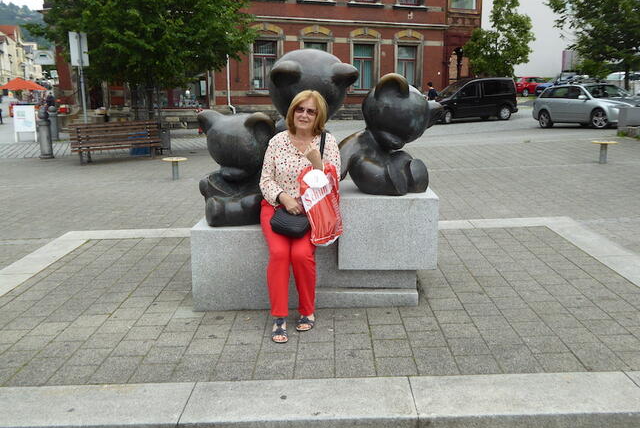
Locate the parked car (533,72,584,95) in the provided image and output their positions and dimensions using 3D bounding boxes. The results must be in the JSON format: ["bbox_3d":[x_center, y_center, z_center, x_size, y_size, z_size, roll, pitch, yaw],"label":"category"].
[{"bbox_3d":[16.600,-8.419,38.695,4.400,1.650,1.830,-5,13,-22],"label":"parked car"}]

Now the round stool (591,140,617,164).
[{"bbox_3d":[4.588,-0.978,9.507,0.430,0.345,0.430,0,12,0],"label":"round stool"}]

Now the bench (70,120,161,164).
[{"bbox_3d":[-4.100,-1.434,11.812,1.800,0.800,0.580,-7,13,-21],"label":"bench"}]

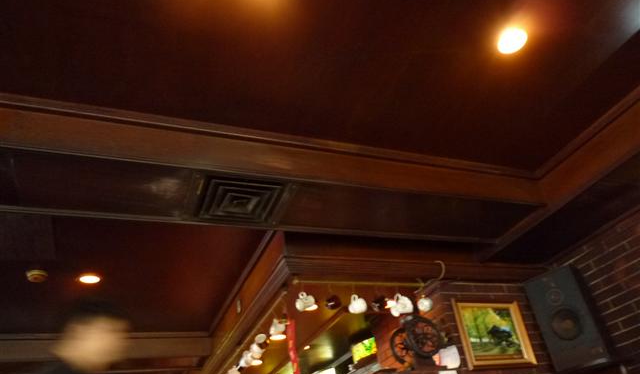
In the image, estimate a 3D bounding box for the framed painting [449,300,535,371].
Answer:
[{"bbox_3d":[0.985,0.838,2.635,0.473,0.377,0.035,6,-35,-22],"label":"framed painting"}]

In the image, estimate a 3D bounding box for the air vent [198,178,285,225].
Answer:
[{"bbox_3d":[-0.322,0.049,1.855,0.310,0.040,0.312,6,-35,-22],"label":"air vent"}]

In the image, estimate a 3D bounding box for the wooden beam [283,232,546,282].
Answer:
[{"bbox_3d":[0.622,0.452,2.733,1.780,0.272,0.130,6,-35,-22],"label":"wooden beam"}]

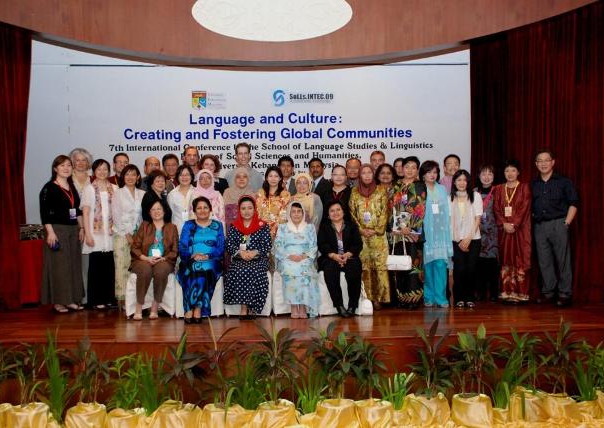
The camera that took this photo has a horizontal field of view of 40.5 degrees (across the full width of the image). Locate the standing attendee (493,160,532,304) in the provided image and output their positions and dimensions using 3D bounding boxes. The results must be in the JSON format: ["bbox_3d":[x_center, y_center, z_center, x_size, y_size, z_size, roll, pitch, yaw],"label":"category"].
[{"bbox_3d":[2.417,0.212,9.400,0.440,1.630,0.310,0,0,14],"label":"standing attendee"}]

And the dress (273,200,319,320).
[{"bbox_3d":[-0.056,0.459,8.350,0.460,1.150,0.700,0,0,-2],"label":"dress"}]

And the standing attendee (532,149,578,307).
[{"bbox_3d":[2.849,0.158,9.200,0.530,1.740,0.320,0,0,21],"label":"standing attendee"}]

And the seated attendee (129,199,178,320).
[{"bbox_3d":[-1.506,0.439,8.330,0.490,1.190,0.780,0,0,-5],"label":"seated attendee"}]

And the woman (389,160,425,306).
[{"bbox_3d":[1.146,0.194,8.889,0.430,1.625,0.300,0,1,10],"label":"woman"}]

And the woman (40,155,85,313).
[{"bbox_3d":[-2.584,0.205,8.829,0.480,1.682,0.320,-1,1,-24],"label":"woman"}]

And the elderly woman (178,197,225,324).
[{"bbox_3d":[-1.004,0.435,8.179,0.490,1.211,0.750,-1,1,2],"label":"elderly woman"}]

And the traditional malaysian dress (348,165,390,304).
[{"bbox_3d":[0.724,0.224,8.777,0.450,1.498,0.290,0,1,8],"label":"traditional malaysian dress"}]

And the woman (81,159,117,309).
[{"bbox_3d":[-2.265,0.213,9.109,0.420,1.649,0.290,-1,1,-16],"label":"woman"}]

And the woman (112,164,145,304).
[{"bbox_3d":[-1.981,0.227,9.400,0.400,1.600,0.290,0,0,-13],"label":"woman"}]

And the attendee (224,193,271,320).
[{"bbox_3d":[-0.549,0.418,8.404,0.500,1.227,0.740,-1,1,0],"label":"attendee"}]

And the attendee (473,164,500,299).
[{"bbox_3d":[2.170,0.226,9.550,0.420,1.600,0.290,0,0,16],"label":"attendee"}]

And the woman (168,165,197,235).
[{"bbox_3d":[-1.342,0.232,9.350,0.430,1.590,0.300,0,0,-12],"label":"woman"}]

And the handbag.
[{"bbox_3d":[1.033,0.413,8.669,0.270,0.371,0.100,-1,1,4],"label":"handbag"}]

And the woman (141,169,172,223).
[{"bbox_3d":[-1.653,0.257,9.330,0.420,1.540,0.300,0,0,-14],"label":"woman"}]

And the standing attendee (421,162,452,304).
[{"bbox_3d":[1.463,0.210,8.905,0.400,1.584,0.280,0,1,12],"label":"standing attendee"}]

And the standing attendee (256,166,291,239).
[{"bbox_3d":[-0.318,0.247,9.120,0.430,1.540,0.280,-1,1,-3],"label":"standing attendee"}]

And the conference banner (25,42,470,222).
[{"bbox_3d":[-0.693,-1.004,10.400,5.670,2.325,0.050,-1,1,-2],"label":"conference banner"}]

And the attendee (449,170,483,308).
[{"bbox_3d":[1.813,0.269,9.020,0.390,1.520,0.290,0,0,13],"label":"attendee"}]

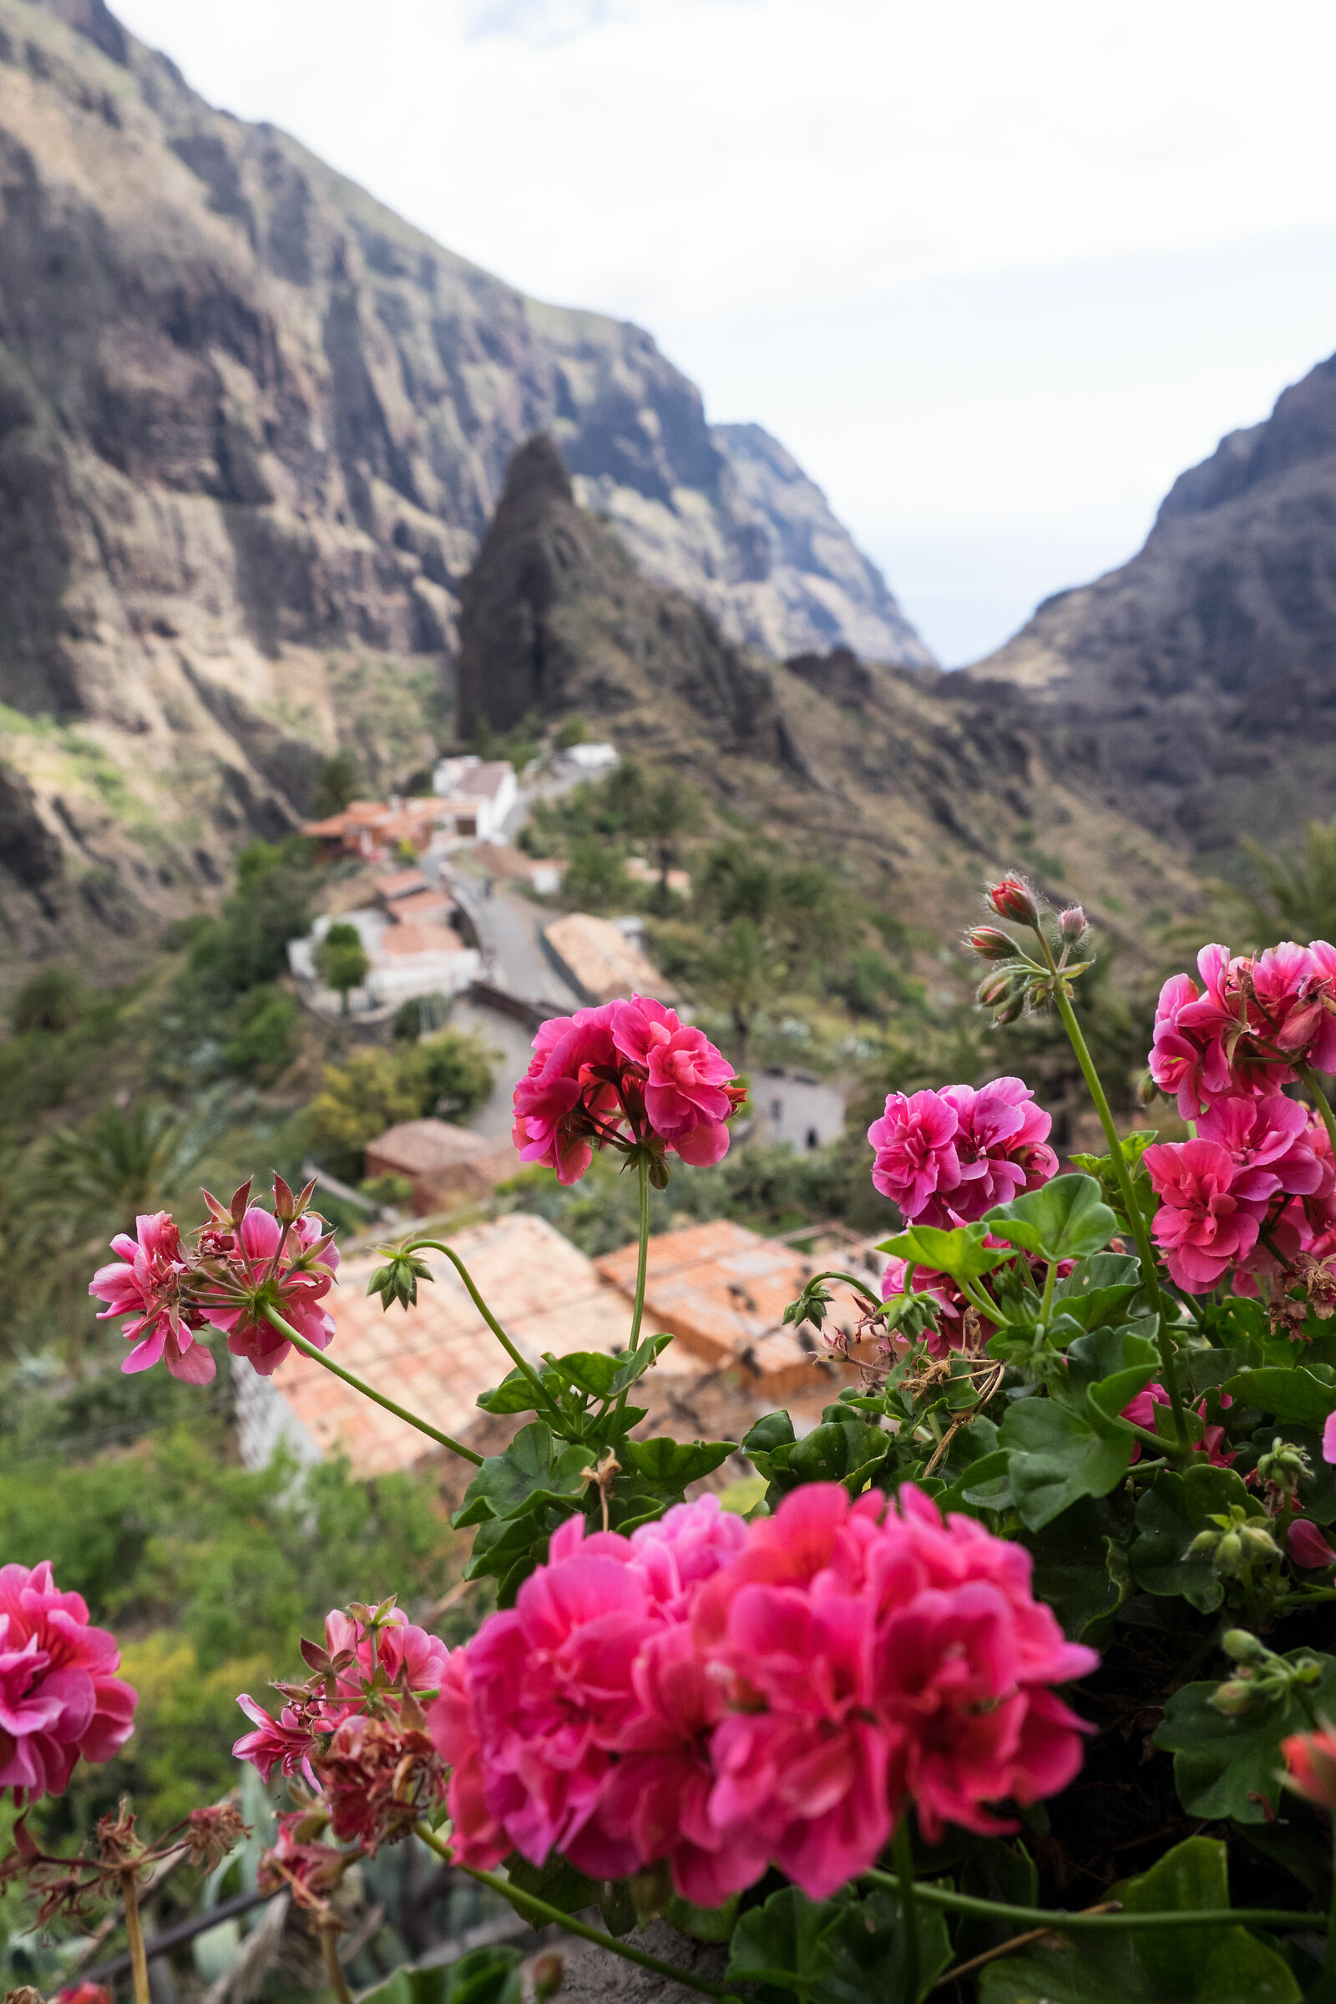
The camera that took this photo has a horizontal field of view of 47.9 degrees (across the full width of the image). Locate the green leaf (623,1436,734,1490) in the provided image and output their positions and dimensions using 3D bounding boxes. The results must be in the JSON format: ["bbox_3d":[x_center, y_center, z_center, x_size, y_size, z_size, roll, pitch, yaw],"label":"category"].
[{"bbox_3d":[0.003,0.144,0.470,0.036,0.015,0.023,0,18,0],"label":"green leaf"}]

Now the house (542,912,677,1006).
[{"bbox_3d":[-3.779,-2.705,98.000,6.400,3.800,12.500,-5,18,-15],"label":"house"}]

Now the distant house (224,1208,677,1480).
[{"bbox_3d":[-4.455,8.356,32.209,7.600,4.400,7.000,-13,22,-34],"label":"distant house"}]

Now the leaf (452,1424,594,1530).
[{"bbox_3d":[-0.048,0.158,0.500,0.047,0.018,0.038,4,18,11],"label":"leaf"}]

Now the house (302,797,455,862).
[{"bbox_3d":[-32.392,-19.340,168.000,16.500,5.200,10.000,4,18,14],"label":"house"}]

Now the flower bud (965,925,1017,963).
[{"bbox_3d":[0.105,-0.019,0.490,0.017,0.009,0.009,20,-16,-6],"label":"flower bud"}]

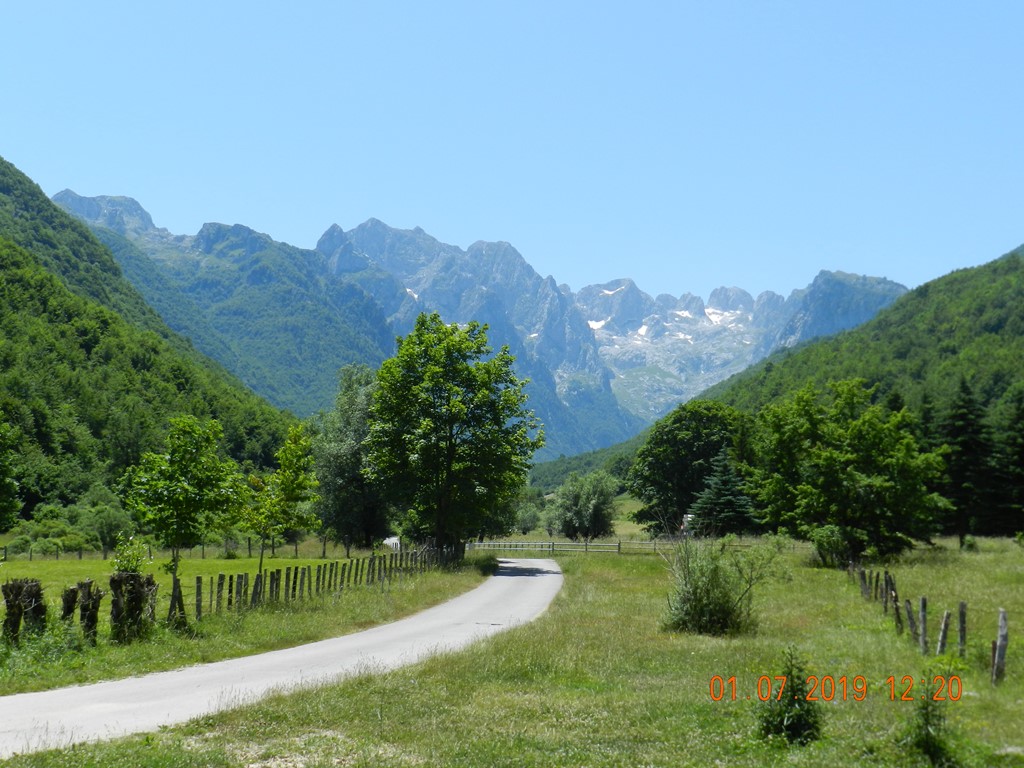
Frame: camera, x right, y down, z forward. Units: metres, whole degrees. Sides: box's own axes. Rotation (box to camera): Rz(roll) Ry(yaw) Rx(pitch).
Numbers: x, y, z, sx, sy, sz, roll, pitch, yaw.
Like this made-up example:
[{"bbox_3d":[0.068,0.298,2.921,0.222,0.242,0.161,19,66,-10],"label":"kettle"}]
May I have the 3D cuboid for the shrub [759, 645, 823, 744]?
[{"bbox_3d":[2.701,3.015,13.200,0.621,0.961,0.590,0,-6,0],"label":"shrub"}]

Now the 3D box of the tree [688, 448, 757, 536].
[{"bbox_3d":[20.419,10.702,132.002,6.596,8.899,6.266,0,-6,0],"label":"tree"}]

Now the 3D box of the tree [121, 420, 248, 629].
[{"bbox_3d":[-7.556,3.096,31.302,2.898,4.807,2.666,0,-6,0],"label":"tree"}]

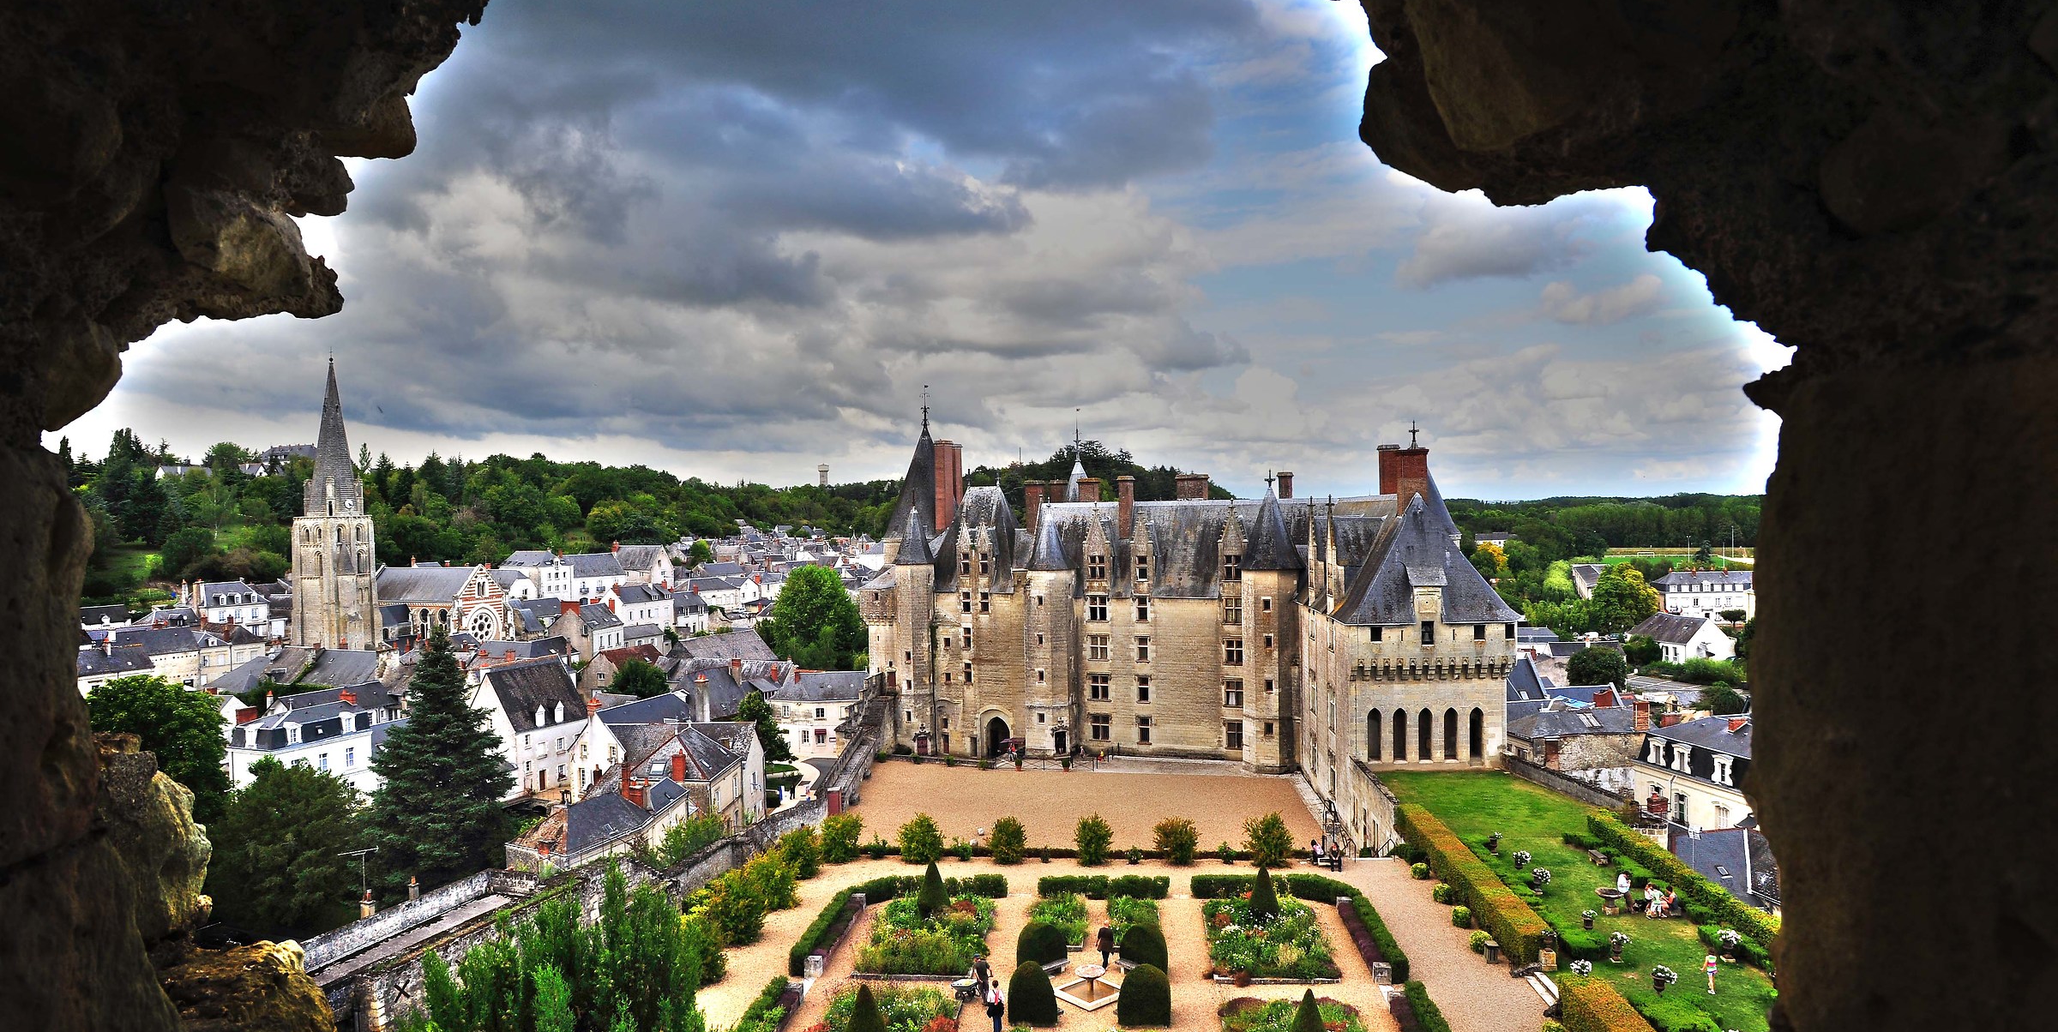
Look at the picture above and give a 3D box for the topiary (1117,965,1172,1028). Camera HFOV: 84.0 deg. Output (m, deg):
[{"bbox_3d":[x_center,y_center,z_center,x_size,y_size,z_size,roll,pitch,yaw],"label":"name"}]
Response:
[{"bbox_3d":[3.818,15.737,37.915,1.770,1.660,1.770,-1,1,5],"label":"topiary"}]

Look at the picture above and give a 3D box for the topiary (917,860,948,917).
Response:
[{"bbox_3d":[-3.979,15.448,47.373,1.320,2.370,1.320,-1,1,5],"label":"topiary"}]

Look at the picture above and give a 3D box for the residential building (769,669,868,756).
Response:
[{"bbox_3d":[-23.263,22.288,130.640,10.400,8.900,8.000,-1,1,3],"label":"residential building"}]

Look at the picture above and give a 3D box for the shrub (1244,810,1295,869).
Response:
[{"bbox_3d":[11.100,14.999,52.856,2.290,2.560,2.290,-1,1,5],"label":"shrub"}]

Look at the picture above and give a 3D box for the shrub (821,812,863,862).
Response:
[{"bbox_3d":[-8.671,14.749,53.011,1.930,2.150,1.930,0,1,0],"label":"shrub"}]

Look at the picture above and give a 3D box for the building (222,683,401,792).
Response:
[{"bbox_3d":[-74.416,23.352,117.630,9.000,11.200,13.000,0,1,45],"label":"building"}]

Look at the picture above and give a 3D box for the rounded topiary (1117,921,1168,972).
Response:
[{"bbox_3d":[4.149,15.703,41.771,1.830,1.640,1.830,-1,1,5],"label":"rounded topiary"}]

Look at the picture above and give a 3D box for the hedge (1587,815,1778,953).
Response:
[{"bbox_3d":[27.224,15.365,47.823,1.100,1.200,16.500,0,1,4],"label":"hedge"}]

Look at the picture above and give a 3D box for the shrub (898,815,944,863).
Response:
[{"bbox_3d":[-5.159,15.435,54.726,2.220,2.300,2.220,-1,1,5],"label":"shrub"}]

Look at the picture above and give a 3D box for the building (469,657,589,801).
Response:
[{"bbox_3d":[-52.428,21.673,117.809,8.200,12.600,9.800,0,1,31],"label":"building"}]

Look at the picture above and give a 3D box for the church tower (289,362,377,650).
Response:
[{"bbox_3d":[-116.484,0.144,192.066,8.800,52.720,8.800,-1,1,19],"label":"church tower"}]

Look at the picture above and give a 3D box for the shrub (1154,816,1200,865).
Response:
[{"bbox_3d":[6.735,14.686,52.311,2.100,2.050,2.100,0,1,0],"label":"shrub"}]

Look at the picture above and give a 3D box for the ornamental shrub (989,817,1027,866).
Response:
[{"bbox_3d":[-0.931,14.746,52.411,1.760,2.050,1.760,0,1,0],"label":"ornamental shrub"}]

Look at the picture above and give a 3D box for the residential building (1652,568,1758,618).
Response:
[{"bbox_3d":[161.661,19.469,274.318,22.000,12.300,8.500,0,1,-3],"label":"residential building"}]

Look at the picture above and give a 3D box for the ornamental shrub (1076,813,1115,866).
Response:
[{"bbox_3d":[3.126,15.218,53.725,1.790,2.430,1.790,-1,1,5],"label":"ornamental shrub"}]

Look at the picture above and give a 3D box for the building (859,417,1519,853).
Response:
[{"bbox_3d":[11.550,6.228,98.598,55.000,32.000,41.000,0,1,8],"label":"building"}]

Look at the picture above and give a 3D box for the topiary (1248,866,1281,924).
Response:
[{"bbox_3d":[9.531,15.278,46.236,1.210,2.190,1.210,-1,1,5],"label":"topiary"}]

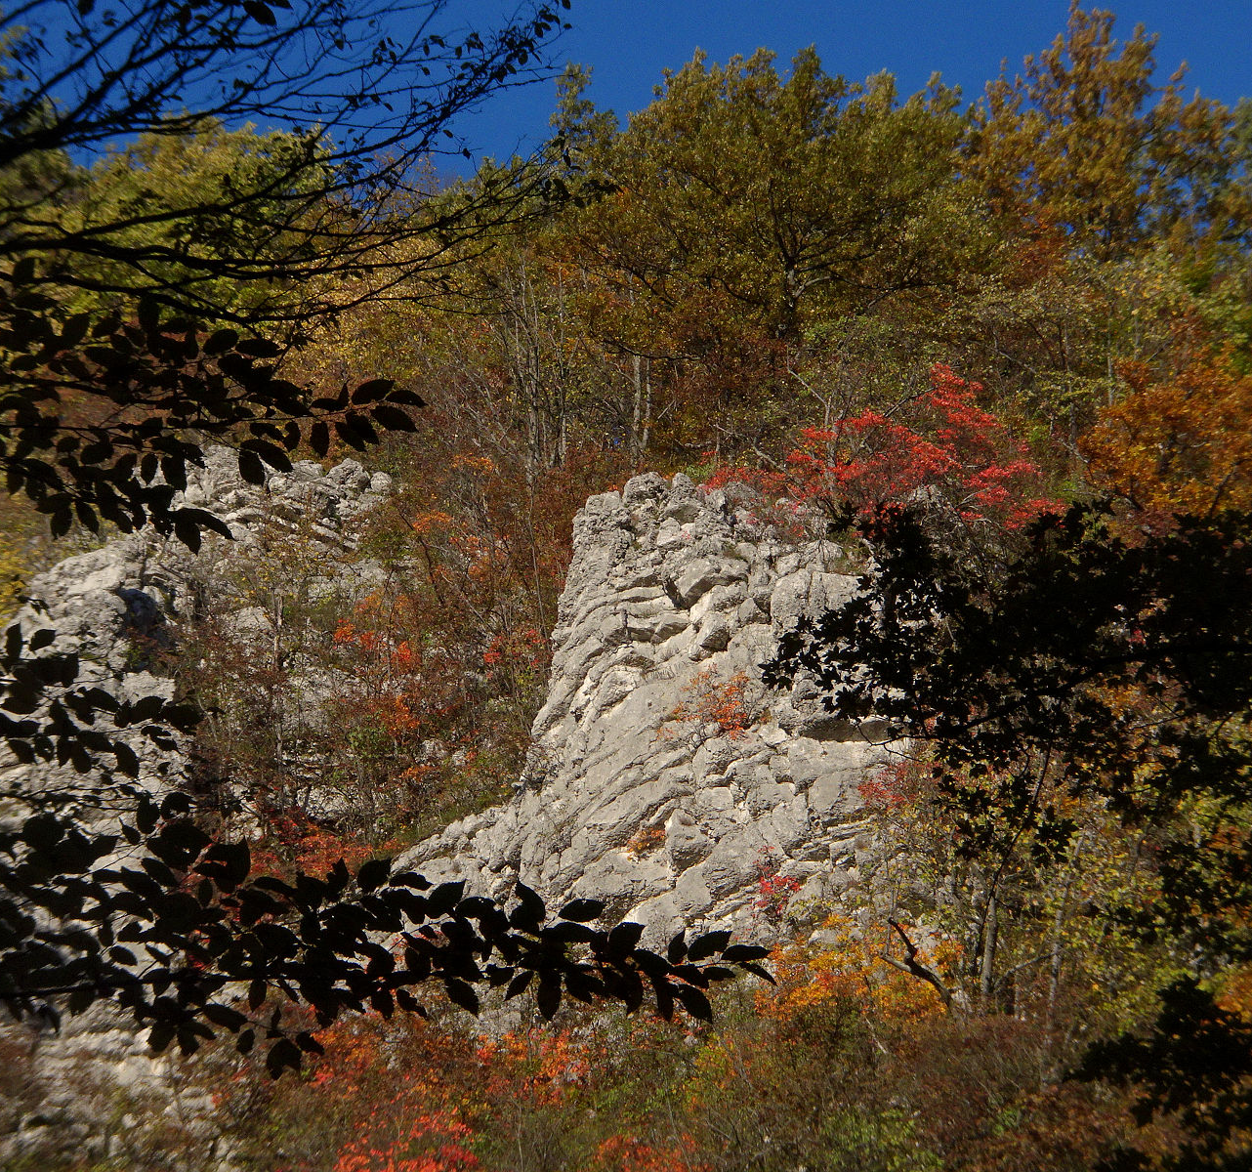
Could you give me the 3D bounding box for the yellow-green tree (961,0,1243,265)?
[{"bbox_3d":[10.280,-9.230,99.041,6.000,7.000,5.800,-2,-16,6],"label":"yellow-green tree"}]

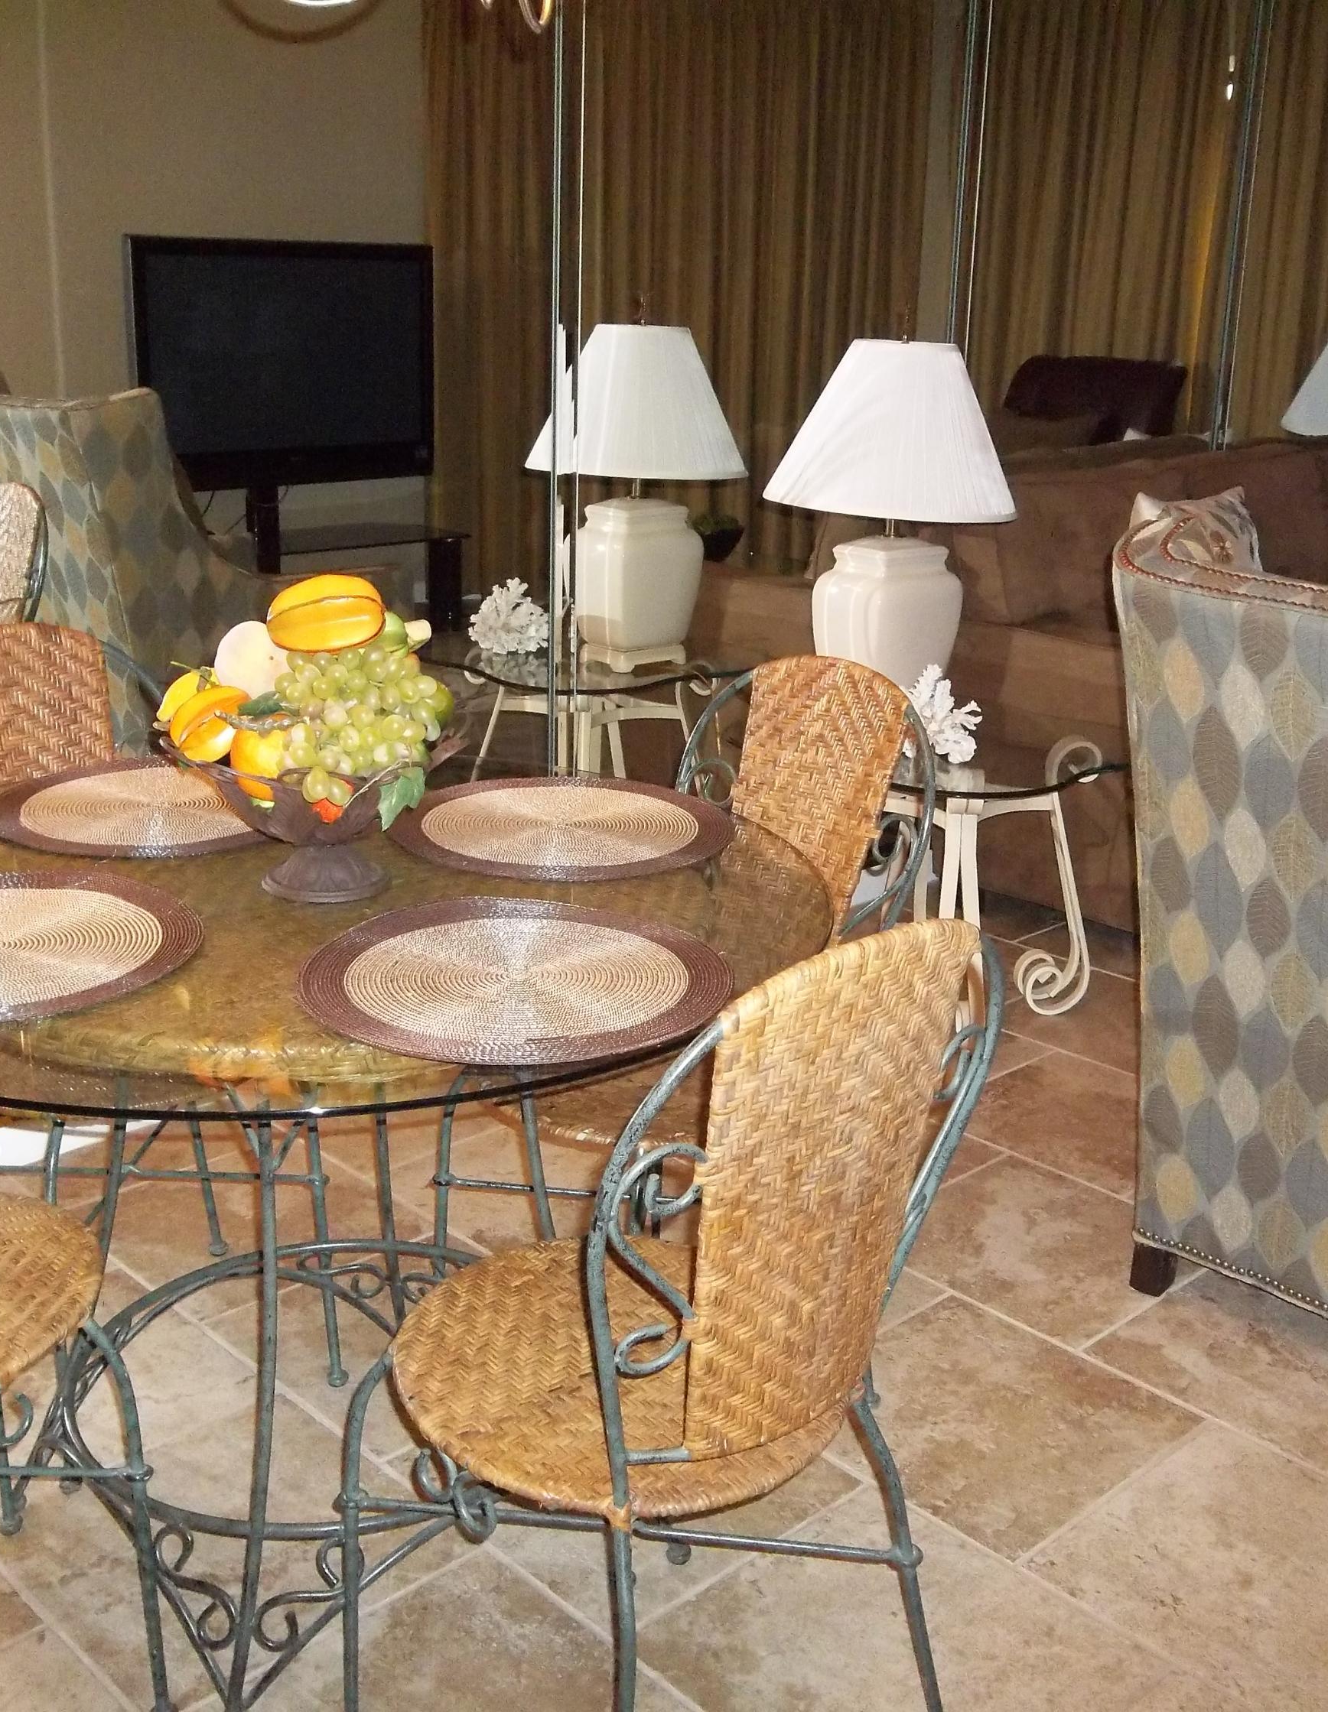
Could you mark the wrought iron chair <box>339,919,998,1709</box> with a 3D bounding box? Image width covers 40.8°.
[{"bbox_3d":[-0.023,0.420,1.511,0.425,0.876,0.475,-14,23,-41],"label":"wrought iron chair"}]

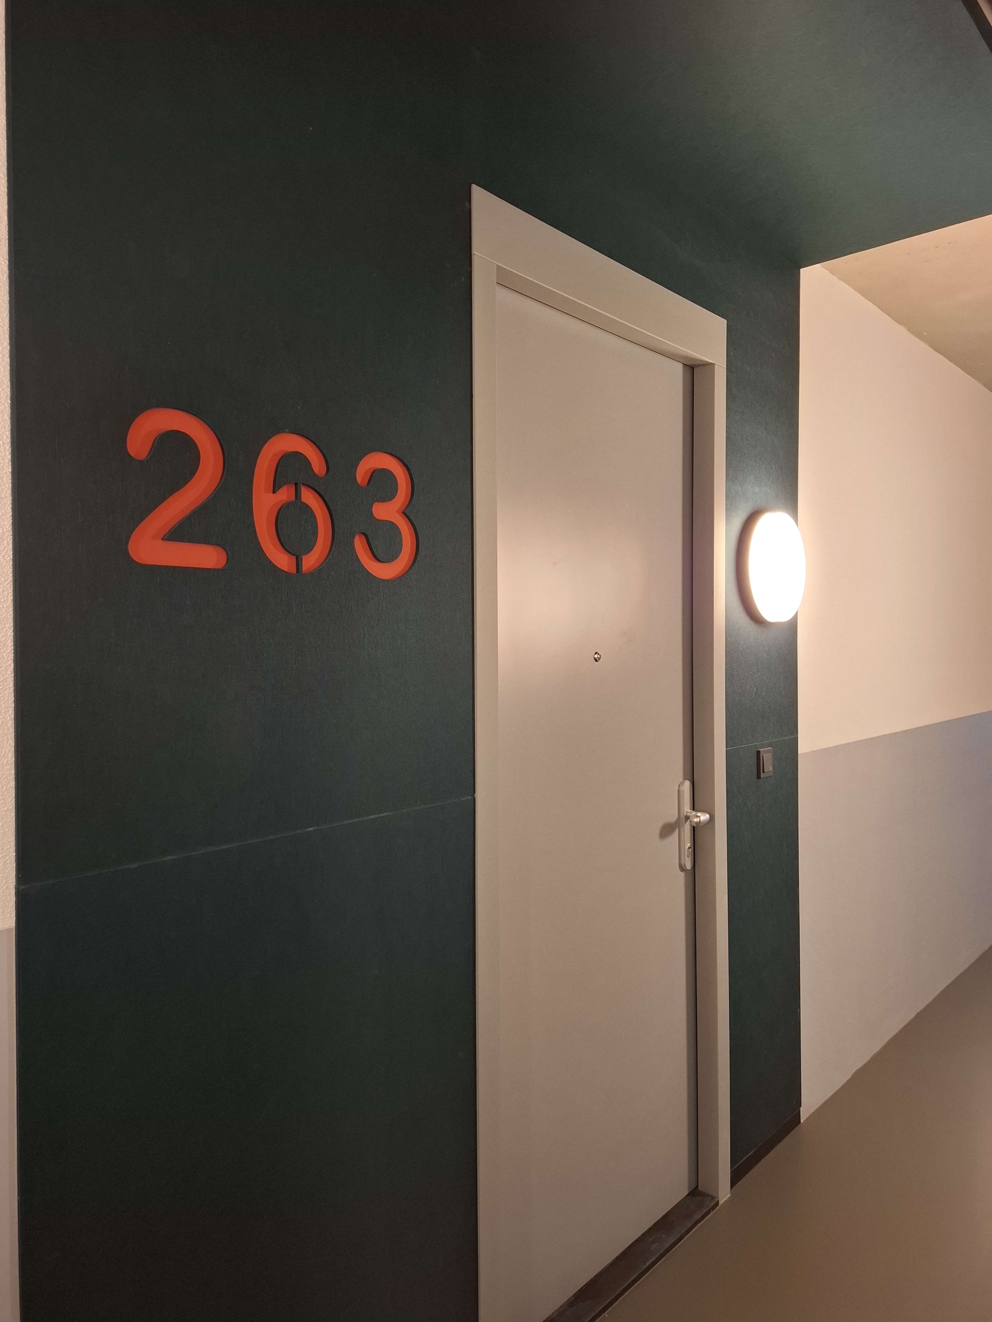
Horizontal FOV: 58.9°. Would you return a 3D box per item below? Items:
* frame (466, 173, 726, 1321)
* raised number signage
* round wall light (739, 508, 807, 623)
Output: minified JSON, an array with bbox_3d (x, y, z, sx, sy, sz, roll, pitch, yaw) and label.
[{"bbox_3d":[0.270,0.290,2.123,0.110,2.445,1.004,0,1,43],"label":"frame"},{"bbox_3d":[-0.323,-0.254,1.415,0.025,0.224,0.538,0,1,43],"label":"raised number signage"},{"bbox_3d":[0.824,-0.276,2.608,0.060,0.335,0.335,0,1,43],"label":"round wall light"}]

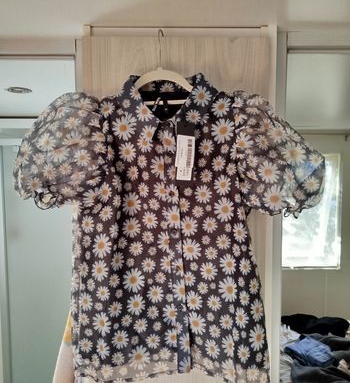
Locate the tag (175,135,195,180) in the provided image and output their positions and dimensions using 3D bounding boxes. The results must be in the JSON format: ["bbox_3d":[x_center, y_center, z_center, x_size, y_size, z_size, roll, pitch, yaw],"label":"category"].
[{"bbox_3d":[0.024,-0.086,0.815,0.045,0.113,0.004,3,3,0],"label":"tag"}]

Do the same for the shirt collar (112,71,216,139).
[{"bbox_3d":[-0.022,-0.224,0.835,0.255,0.165,0.110,0,3,0],"label":"shirt collar"}]

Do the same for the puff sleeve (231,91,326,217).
[{"bbox_3d":[0.269,-0.099,0.840,0.240,0.310,0.160,0,3,0],"label":"puff sleeve"}]

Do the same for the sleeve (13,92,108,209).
[{"bbox_3d":[-0.297,-0.106,0.840,0.240,0.290,0.160,0,3,0],"label":"sleeve"}]

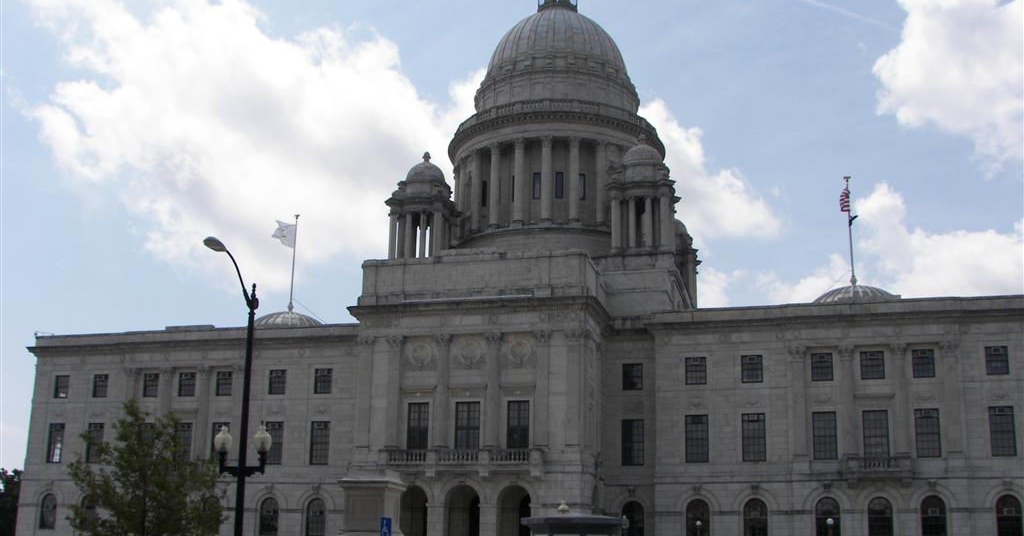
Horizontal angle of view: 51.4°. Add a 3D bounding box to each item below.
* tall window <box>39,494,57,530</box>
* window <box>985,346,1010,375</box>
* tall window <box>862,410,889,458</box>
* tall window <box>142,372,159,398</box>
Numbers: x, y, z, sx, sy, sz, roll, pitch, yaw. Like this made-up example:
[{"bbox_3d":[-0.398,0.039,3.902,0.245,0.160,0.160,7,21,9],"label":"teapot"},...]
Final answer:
[{"bbox_3d":[-45.051,23.665,103.282,1.864,3.418,0.300,-3,-15,15],"label":"tall window"},{"bbox_3d":[38.099,7.273,83.628,1.692,2.300,0.403,-3,-16,15],"label":"window"},{"bbox_3d":[28.987,13.225,84.686,1.950,4.000,0.300,-3,-14,14],"label":"tall window"},{"bbox_3d":[-34.789,11.358,102.765,1.700,2.300,0.300,-3,-14,14],"label":"tall window"}]

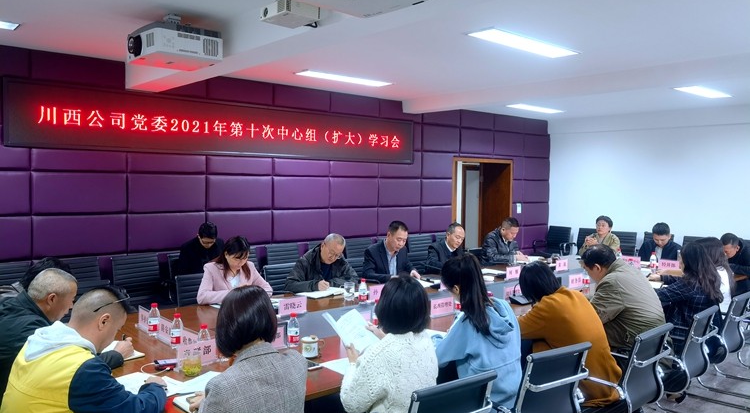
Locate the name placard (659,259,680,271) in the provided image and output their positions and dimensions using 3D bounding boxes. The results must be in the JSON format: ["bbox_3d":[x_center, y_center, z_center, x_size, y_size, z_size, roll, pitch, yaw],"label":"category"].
[{"bbox_3d":[3.051,0.623,6.038,0.060,0.110,0.220,-1,3,-41],"label":"name placard"}]

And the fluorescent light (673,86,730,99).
[{"bbox_3d":[4.013,-1.401,7.128,1.200,0.060,0.300,-1,3,-40],"label":"fluorescent light"}]

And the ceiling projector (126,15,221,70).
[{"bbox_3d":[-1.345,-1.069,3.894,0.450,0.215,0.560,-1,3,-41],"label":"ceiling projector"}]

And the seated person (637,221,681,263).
[{"bbox_3d":[3.340,0.788,6.927,0.780,1.210,0.550,-1,3,-41],"label":"seated person"}]

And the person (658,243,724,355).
[{"bbox_3d":[2.224,0.867,4.427,0.500,1.230,0.800,-1,3,-41],"label":"person"}]

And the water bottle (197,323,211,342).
[{"bbox_3d":[-0.885,0.706,3.038,0.060,0.190,0.060,-1,3,-40],"label":"water bottle"}]

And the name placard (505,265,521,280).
[{"bbox_3d":[1.303,0.622,5.484,0.220,0.110,0.060,-1,3,-41],"label":"name placard"}]

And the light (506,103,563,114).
[{"bbox_3d":[2.377,-1.452,8.620,1.210,0.060,0.287,-1,3,-41],"label":"light"}]

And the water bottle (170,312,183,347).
[{"bbox_3d":[-1.106,0.692,3.274,0.060,0.190,0.060,-1,3,-40],"label":"water bottle"}]

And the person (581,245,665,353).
[{"bbox_3d":[1.694,0.888,4.012,0.560,1.230,0.850,-1,3,-41],"label":"person"}]

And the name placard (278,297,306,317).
[{"bbox_3d":[-0.542,0.664,3.889,0.220,0.108,0.045,-1,3,-41],"label":"name placard"}]

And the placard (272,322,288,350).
[{"bbox_3d":[-0.554,0.690,3.054,0.215,0.128,0.050,-1,3,-41],"label":"placard"}]

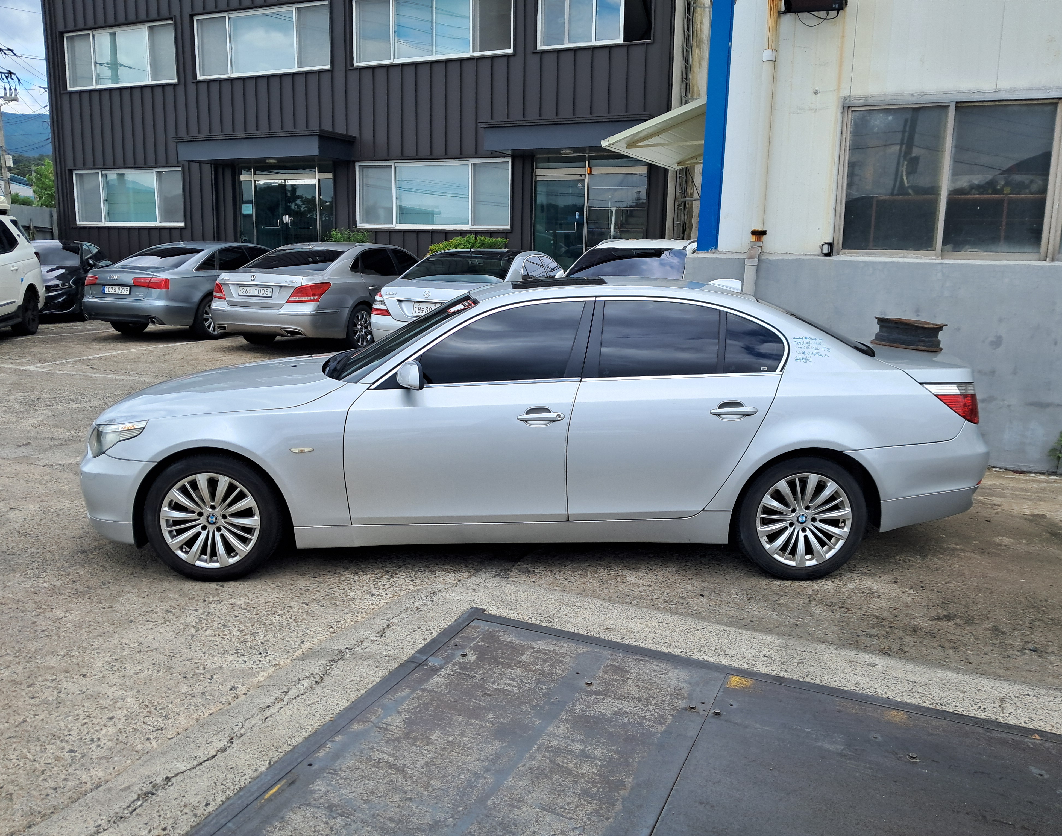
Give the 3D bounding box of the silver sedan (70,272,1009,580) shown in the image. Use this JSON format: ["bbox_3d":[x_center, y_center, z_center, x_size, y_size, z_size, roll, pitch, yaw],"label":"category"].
[{"bbox_3d":[0.024,-0.051,5.033,4.841,1.468,1.846,0,10,-1],"label":"silver sedan"}]

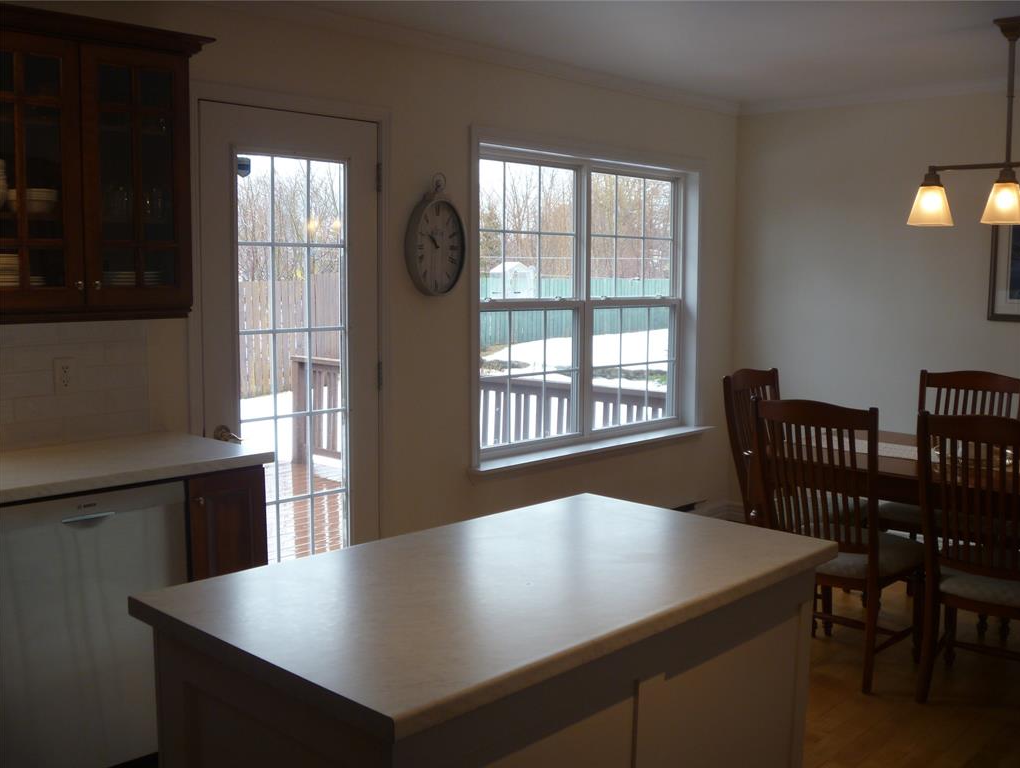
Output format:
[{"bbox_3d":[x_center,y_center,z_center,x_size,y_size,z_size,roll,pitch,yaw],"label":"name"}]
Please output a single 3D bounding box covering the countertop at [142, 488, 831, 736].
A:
[{"bbox_3d":[0.021,0.360,1.945,0.685,0.030,1.200,6,8,43],"label":"countertop"}]

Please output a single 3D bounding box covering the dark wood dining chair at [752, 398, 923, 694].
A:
[{"bbox_3d":[1.240,0.548,3.849,0.474,1.045,0.599,6,8,43],"label":"dark wood dining chair"}]

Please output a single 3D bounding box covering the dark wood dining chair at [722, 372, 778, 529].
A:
[{"bbox_3d":[1.297,0.478,4.524,0.589,1.045,0.474,6,8,43],"label":"dark wood dining chair"}]

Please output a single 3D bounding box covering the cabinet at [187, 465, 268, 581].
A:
[{"bbox_3d":[-1.066,0.669,3.324,0.621,0.884,0.250,6,8,43],"label":"cabinet"}]

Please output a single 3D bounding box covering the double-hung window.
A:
[{"bbox_3d":[0.417,-0.416,5.331,0.120,1.463,1.766,6,8,43],"label":"double-hung window"}]

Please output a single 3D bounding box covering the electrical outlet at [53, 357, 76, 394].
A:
[{"bbox_3d":[-1.425,-0.024,3.315,0.012,0.118,0.073,6,8,43],"label":"electrical outlet"}]

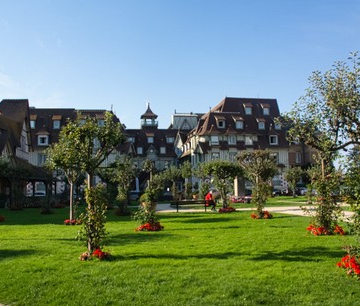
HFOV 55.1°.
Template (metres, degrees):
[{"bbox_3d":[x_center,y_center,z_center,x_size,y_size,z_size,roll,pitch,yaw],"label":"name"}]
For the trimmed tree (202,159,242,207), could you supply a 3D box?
[{"bbox_3d":[2.584,2.072,21.099,2.500,3.050,2.200,-1,-5,7],"label":"trimmed tree"}]

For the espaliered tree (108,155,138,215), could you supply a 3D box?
[{"bbox_3d":[-3.158,1.742,19.422,1.700,3.400,1.550,1,-5,-9],"label":"espaliered tree"}]

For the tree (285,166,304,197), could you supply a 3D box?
[{"bbox_3d":[13.346,3.521,40.347,2.300,3.700,2.100,-2,-6,18],"label":"tree"}]

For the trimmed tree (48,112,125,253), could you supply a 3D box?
[{"bbox_3d":[-2.095,0.780,7.912,1.700,3.200,1.500,1,-5,-15],"label":"trimmed tree"}]

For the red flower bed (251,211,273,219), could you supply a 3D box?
[{"bbox_3d":[4.015,3.065,16.890,1.080,0.300,1.080,-1,-5,13],"label":"red flower bed"}]

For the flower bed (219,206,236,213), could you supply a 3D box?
[{"bbox_3d":[2.873,3.433,20.772,1.080,0.280,1.080,-1,-5,8],"label":"flower bed"}]

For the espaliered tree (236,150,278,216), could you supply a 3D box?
[{"bbox_3d":[3.839,1.574,17.228,2.100,3.330,1.800,-1,-5,12],"label":"espaliered tree"}]

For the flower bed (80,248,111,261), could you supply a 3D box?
[{"bbox_3d":[-1.897,2.250,7.676,0.750,0.230,0.720,1,-5,-14],"label":"flower bed"}]

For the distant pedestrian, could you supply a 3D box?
[{"bbox_3d":[1.876,2.982,21.115,0.750,1.240,0.500,2,-6,-18],"label":"distant pedestrian"}]

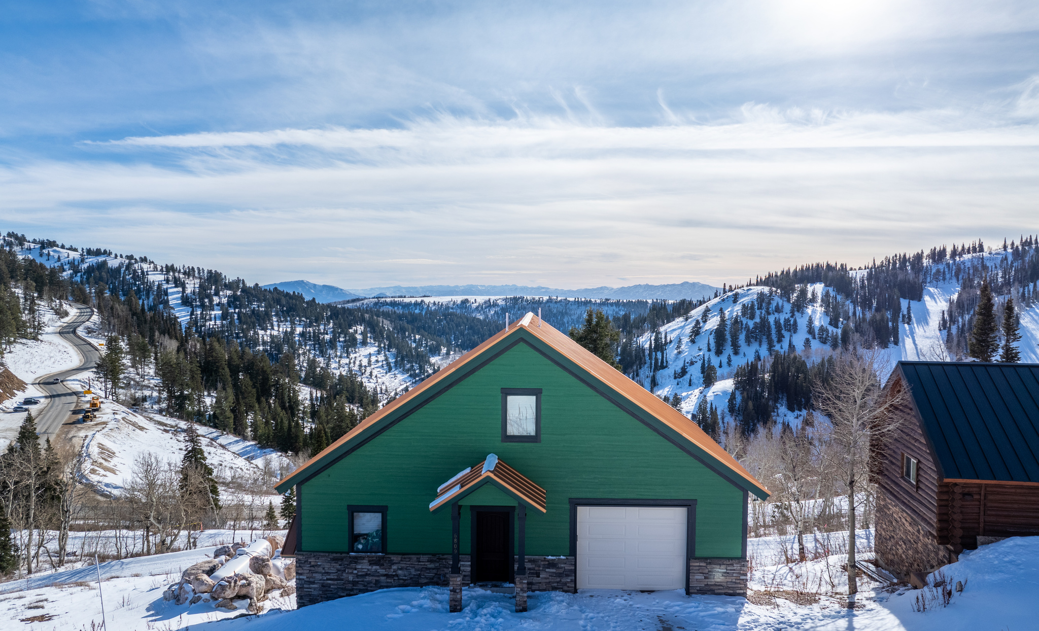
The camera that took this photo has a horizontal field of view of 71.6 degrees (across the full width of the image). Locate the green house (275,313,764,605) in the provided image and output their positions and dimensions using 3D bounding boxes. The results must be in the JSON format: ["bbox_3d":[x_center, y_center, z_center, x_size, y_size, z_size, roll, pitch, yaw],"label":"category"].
[{"bbox_3d":[0.176,4.045,24.063,13.681,8.121,10.855,0,2,2],"label":"green house"}]

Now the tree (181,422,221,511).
[{"bbox_3d":[-37.713,18.341,85.000,4.792,11.884,4.792,0,2,0],"label":"tree"}]

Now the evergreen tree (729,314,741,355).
[{"bbox_3d":[79.330,7.017,265.000,4.781,14.655,4.781,0,2,0],"label":"evergreen tree"}]

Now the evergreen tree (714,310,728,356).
[{"bbox_3d":[74.250,6.420,265.000,4.781,17.047,4.781,0,2,0],"label":"evergreen tree"}]

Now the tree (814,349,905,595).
[{"bbox_3d":[9.755,4.491,20.600,2.625,7.142,2.625,0,2,0],"label":"tree"}]

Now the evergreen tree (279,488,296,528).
[{"bbox_3d":[-25.043,20.610,78.000,1.891,5.063,1.891,0,2,0],"label":"evergreen tree"}]

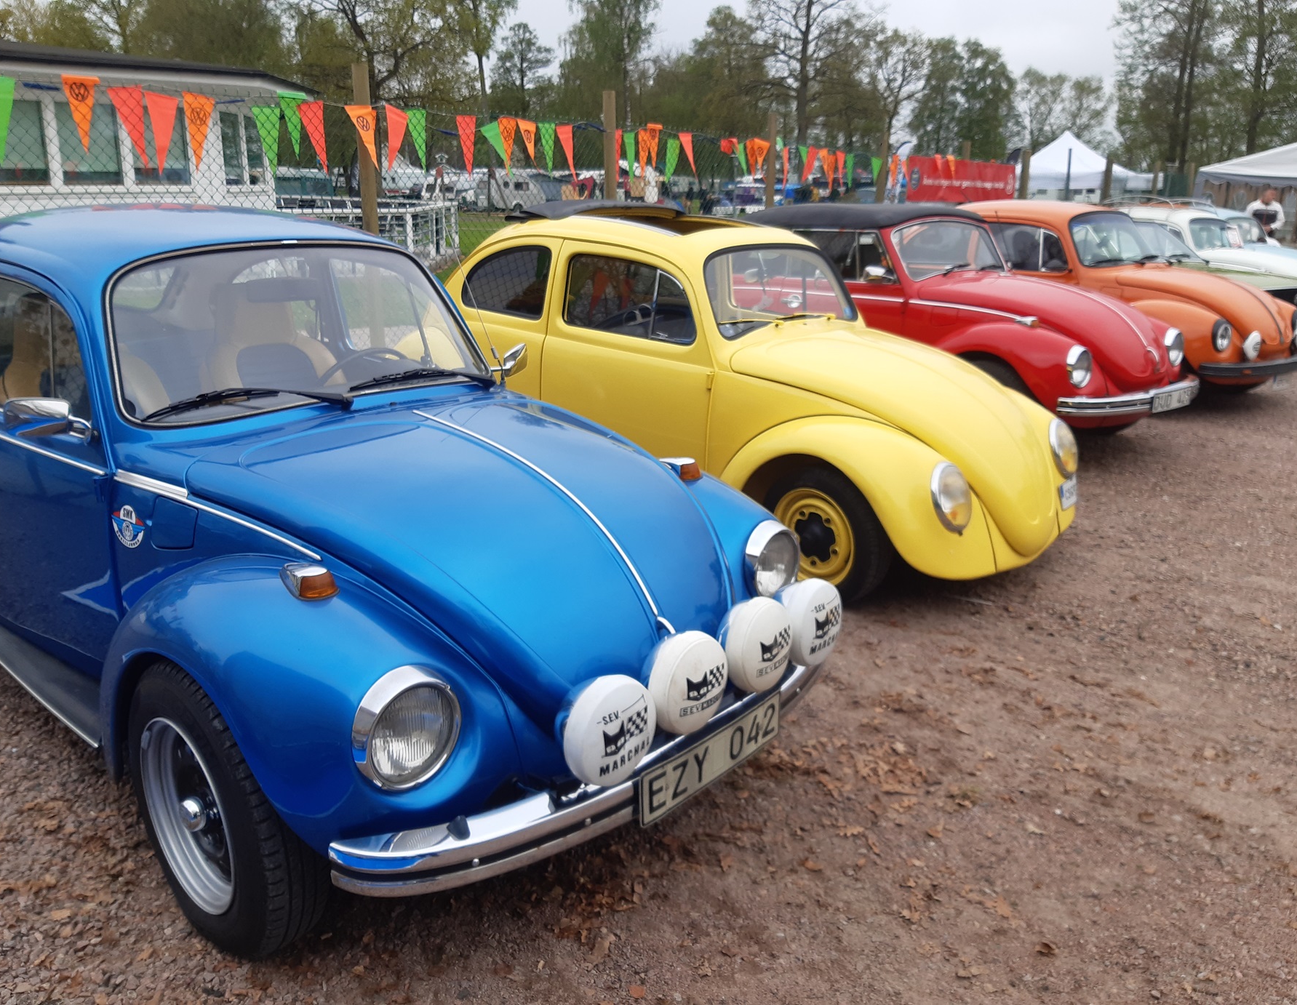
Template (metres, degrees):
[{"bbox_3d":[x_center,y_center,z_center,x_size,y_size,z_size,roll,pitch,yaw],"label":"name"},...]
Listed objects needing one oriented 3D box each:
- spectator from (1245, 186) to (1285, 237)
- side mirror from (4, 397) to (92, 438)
[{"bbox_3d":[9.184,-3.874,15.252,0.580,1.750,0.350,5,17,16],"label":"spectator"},{"bbox_3d":[-1.428,-0.200,2.390,0.175,0.095,0.080,-10,20,-31],"label":"side mirror"}]

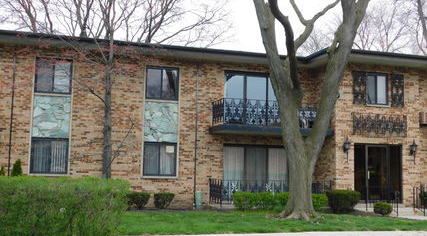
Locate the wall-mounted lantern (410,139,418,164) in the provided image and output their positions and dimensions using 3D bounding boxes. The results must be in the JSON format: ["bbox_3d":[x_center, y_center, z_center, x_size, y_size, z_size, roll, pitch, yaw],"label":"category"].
[{"bbox_3d":[7.394,1.255,20.558,0.210,0.917,0.280,3,-5,-16],"label":"wall-mounted lantern"}]

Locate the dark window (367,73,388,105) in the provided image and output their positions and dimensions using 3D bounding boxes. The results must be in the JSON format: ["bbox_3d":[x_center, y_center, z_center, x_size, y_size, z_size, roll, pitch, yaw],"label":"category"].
[{"bbox_3d":[6.093,-1.085,20.615,0.904,1.154,0.100,3,-5,-17],"label":"dark window"}]

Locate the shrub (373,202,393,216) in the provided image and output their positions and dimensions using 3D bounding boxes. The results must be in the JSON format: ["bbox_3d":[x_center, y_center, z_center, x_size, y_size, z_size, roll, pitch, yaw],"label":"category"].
[{"bbox_3d":[5.454,2.900,17.821,0.607,0.423,0.603,3,-5,-16],"label":"shrub"}]

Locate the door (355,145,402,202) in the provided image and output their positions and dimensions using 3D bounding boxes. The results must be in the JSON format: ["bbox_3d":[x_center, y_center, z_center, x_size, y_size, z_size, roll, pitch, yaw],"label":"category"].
[{"bbox_3d":[6.074,2.066,20.388,1.993,2.111,0.110,3,-5,-17],"label":"door"}]

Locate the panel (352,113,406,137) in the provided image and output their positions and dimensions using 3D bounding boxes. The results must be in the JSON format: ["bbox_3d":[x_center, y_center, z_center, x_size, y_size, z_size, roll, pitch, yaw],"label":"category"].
[{"bbox_3d":[6.068,0.247,20.357,2.243,0.790,0.096,3,-5,-16],"label":"panel"}]

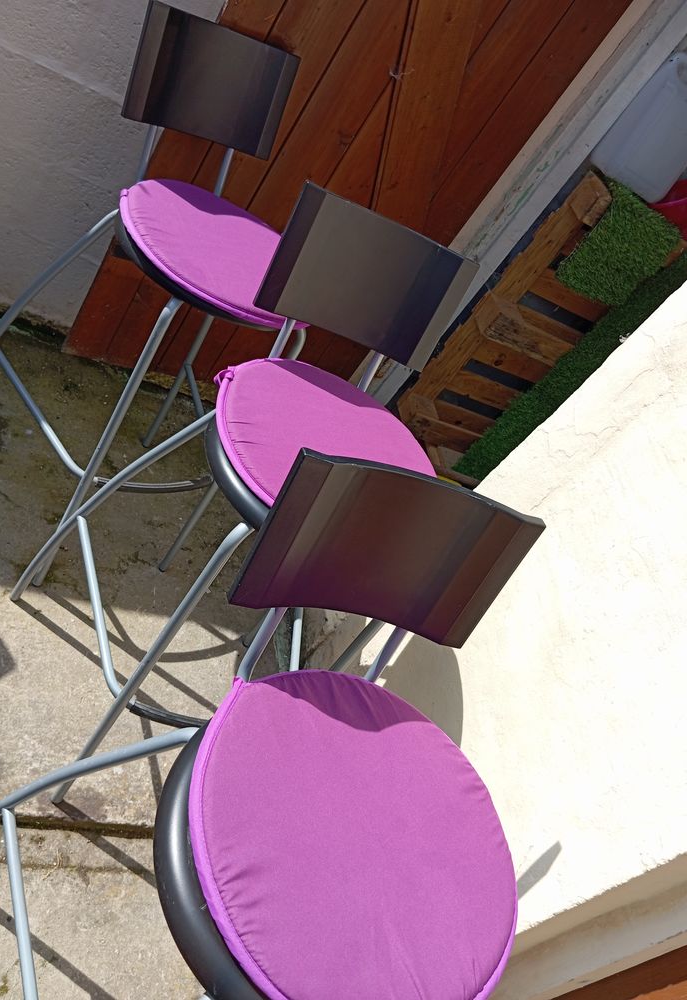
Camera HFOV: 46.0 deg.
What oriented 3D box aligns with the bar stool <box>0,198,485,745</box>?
[{"bbox_3d":[-0.136,0.069,1.346,0.538,1.007,0.490,15,42,-32],"label":"bar stool"}]

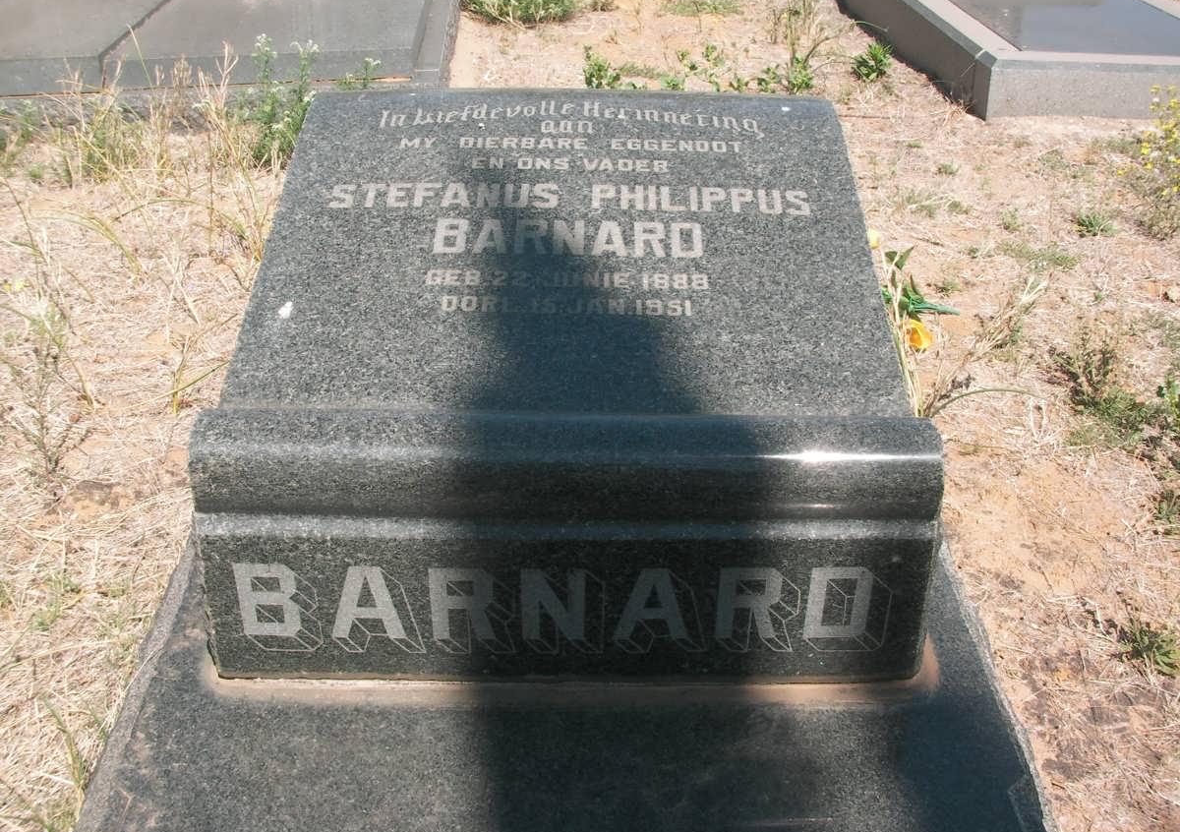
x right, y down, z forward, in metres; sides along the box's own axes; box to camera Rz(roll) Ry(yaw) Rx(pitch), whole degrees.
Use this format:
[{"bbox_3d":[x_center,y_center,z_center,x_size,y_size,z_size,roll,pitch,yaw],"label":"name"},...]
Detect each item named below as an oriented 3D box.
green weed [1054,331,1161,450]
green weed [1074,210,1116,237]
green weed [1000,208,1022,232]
[{"bbox_3d":[0.982,-0.053,2.453,0.215,0.180,0.220,14,33,21],"label":"green weed"},{"bbox_3d":[1.310,-0.500,3.355,0.112,0.055,0.101,12,33,19],"label":"green weed"},{"bbox_3d":[1.090,-0.511,3.358,0.056,0.054,0.051,10,32,16],"label":"green weed"}]

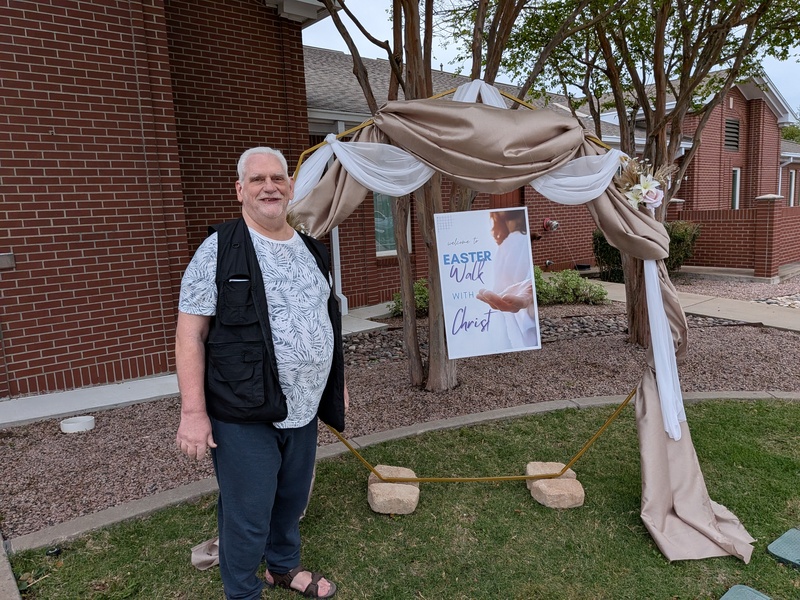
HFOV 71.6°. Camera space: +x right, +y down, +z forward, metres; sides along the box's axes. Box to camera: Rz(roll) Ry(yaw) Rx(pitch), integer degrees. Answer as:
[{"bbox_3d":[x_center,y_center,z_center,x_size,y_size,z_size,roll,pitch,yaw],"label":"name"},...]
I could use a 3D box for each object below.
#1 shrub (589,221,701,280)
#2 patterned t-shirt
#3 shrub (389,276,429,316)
[{"bbox_3d":[5.120,-1.000,11.500,1.250,1.230,1.950,-11,11,-44],"label":"shrub"},{"bbox_3d":[-0.505,0.070,2.030,0.580,0.720,0.380,-10,11,-42],"label":"patterned t-shirt"},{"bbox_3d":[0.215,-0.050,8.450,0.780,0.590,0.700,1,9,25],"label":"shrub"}]

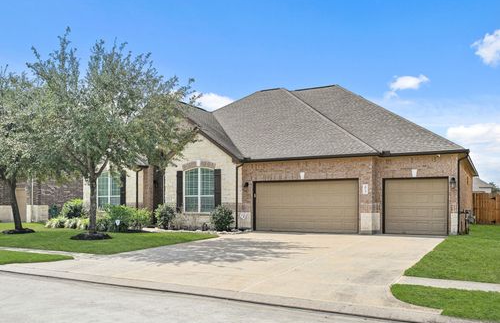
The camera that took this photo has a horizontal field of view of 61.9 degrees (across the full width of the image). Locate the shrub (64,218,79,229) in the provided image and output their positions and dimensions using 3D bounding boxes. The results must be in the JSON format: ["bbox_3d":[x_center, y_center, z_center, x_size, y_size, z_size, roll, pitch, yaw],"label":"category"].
[{"bbox_3d":[-9.557,3.320,22.300,0.750,0.640,0.680,0,-3,0],"label":"shrub"}]

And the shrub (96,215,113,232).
[{"bbox_3d":[-7.161,3.052,20.500,0.790,0.790,0.750,0,-3,0],"label":"shrub"}]

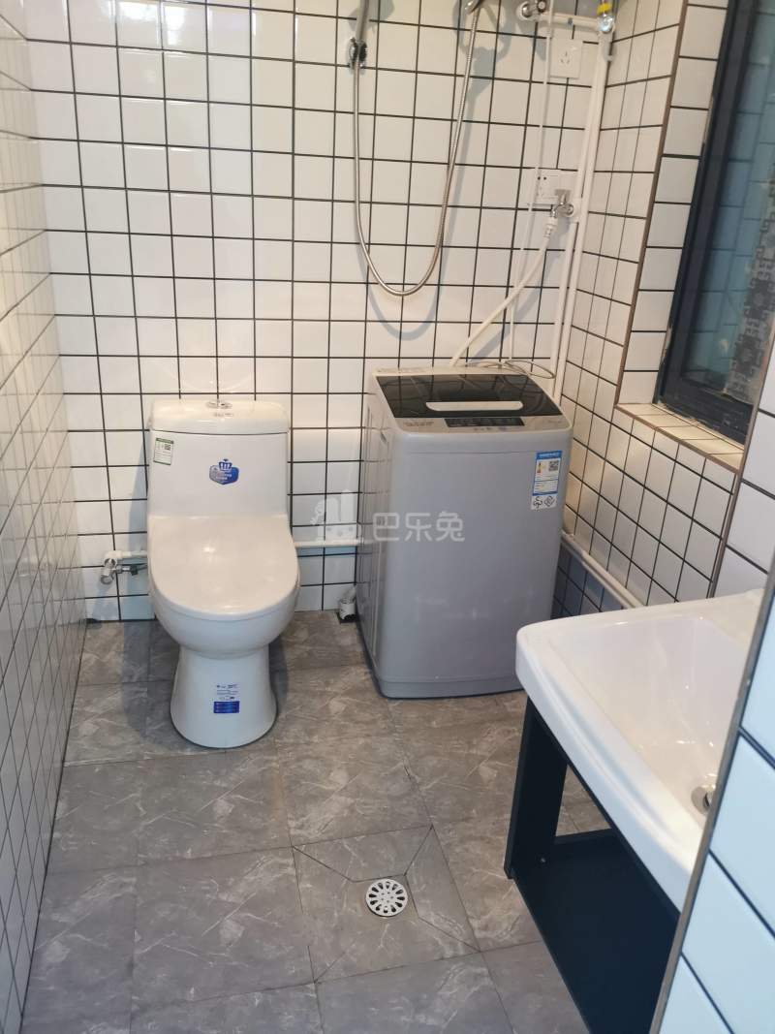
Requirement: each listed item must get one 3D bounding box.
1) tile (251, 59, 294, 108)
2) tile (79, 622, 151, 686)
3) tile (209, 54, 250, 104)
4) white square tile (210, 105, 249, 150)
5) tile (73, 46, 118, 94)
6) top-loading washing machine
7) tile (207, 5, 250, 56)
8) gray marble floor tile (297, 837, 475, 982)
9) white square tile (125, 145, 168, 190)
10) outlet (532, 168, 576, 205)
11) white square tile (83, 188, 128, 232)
[{"bbox_3d":[-0.274,-1.035,1.929,0.099,0.099,0.009,-2,23,-13],"label":"tile"},{"bbox_3d":[-0.752,0.371,2.242,0.189,0.010,0.313,-2,23,-13],"label":"tile"},{"bbox_3d":[-0.379,-1.052,1.946,0.100,0.100,0.008,-2,24,-13],"label":"tile"},{"bbox_3d":[-0.384,-0.958,1.987,0.100,0.100,0.008,-2,24,-13],"label":"white square tile"},{"bbox_3d":[-0.679,-1.041,1.879,0.100,0.100,0.008,-2,24,-13],"label":"tile"},{"bbox_3d":[0.176,0.037,2.150,0.438,0.779,0.426,-2,24,-13],"label":"top-loading washing machine"},{"bbox_3d":[-0.365,-1.122,1.865,0.098,0.098,0.010,-2,24,-12],"label":"tile"},{"bbox_3d":[-0.012,0.724,1.533,0.300,0.010,0.300,-2,24,-12],"label":"gray marble floor tile"},{"bbox_3d":[-0.575,-0.835,1.933,0.098,0.098,0.009,-2,24,-13],"label":"white square tile"},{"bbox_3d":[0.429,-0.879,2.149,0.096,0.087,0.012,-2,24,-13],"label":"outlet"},{"bbox_3d":[-0.678,-0.739,1.950,0.098,0.098,0.009,-2,24,-13],"label":"white square tile"}]

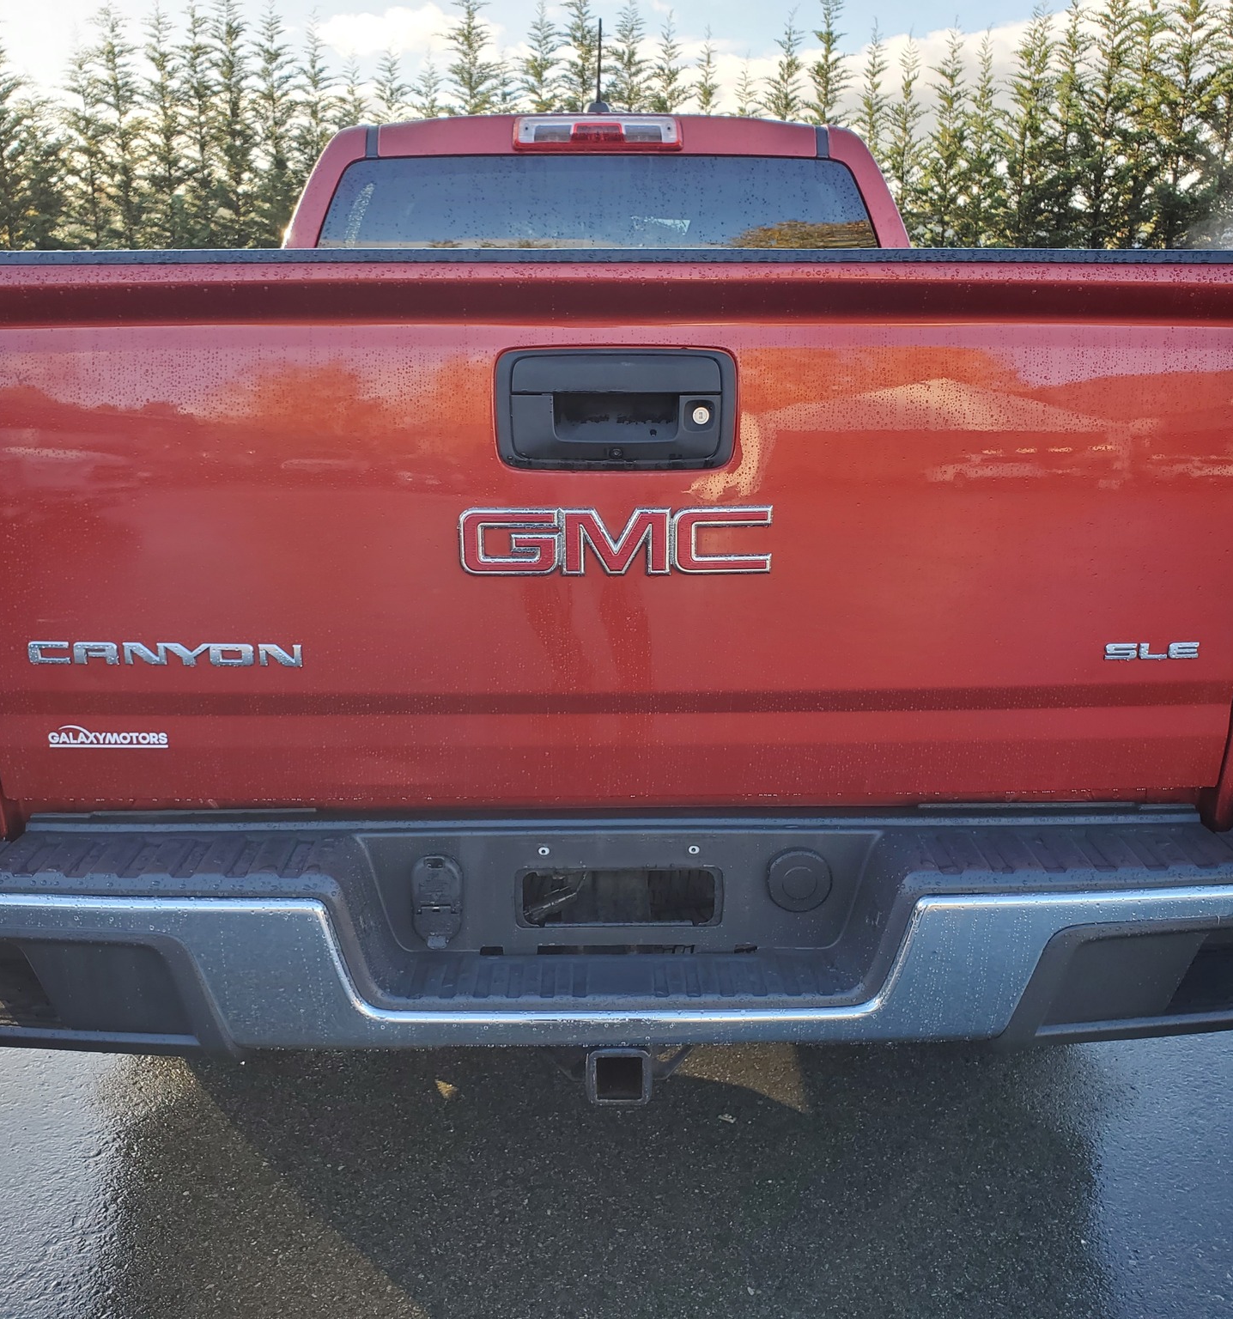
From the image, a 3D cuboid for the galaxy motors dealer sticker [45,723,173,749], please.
[{"bbox_3d":[-0.583,0.087,1.515,0.140,0.030,0.004,0,15,-1],"label":"galaxy motors dealer sticker"}]

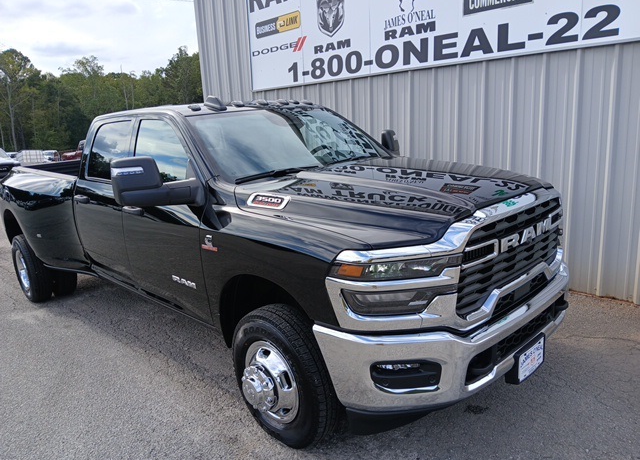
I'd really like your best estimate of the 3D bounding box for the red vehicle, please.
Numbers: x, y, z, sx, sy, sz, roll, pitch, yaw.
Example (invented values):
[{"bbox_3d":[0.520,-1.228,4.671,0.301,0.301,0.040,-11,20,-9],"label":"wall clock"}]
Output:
[{"bbox_3d":[-13.626,-4.370,29.161,5.500,1.900,2.000,-12,15,-40],"label":"red vehicle"}]

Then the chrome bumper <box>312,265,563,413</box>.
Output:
[{"bbox_3d":[0.935,0.491,2.842,0.650,0.460,2.020,8,16,45],"label":"chrome bumper"}]

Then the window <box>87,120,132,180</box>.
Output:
[{"bbox_3d":[-1.816,-0.667,4.106,0.770,0.470,0.130,8,16,45],"label":"window"}]

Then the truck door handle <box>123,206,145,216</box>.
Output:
[{"bbox_3d":[-1.401,-0.139,3.597,0.250,0.055,0.070,8,16,45],"label":"truck door handle"}]

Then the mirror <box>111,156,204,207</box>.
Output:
[{"bbox_3d":[-1.013,-0.311,2.924,0.250,0.280,0.450,8,16,45],"label":"mirror"}]

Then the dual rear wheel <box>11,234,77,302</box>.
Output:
[{"bbox_3d":[-3.284,0.447,5.779,0.800,0.800,0.510,8,16,45],"label":"dual rear wheel"}]

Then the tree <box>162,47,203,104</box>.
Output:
[{"bbox_3d":[-14.946,-13.537,51.237,6.000,11.300,6.000,-3,11,0],"label":"tree"}]

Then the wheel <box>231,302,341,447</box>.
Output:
[{"bbox_3d":[-0.236,0.850,2.788,0.800,0.800,0.320,8,16,45],"label":"wheel"}]

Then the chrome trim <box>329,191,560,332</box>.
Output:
[{"bbox_3d":[0.920,0.073,2.742,0.550,0.560,1.940,8,16,45],"label":"chrome trim"}]

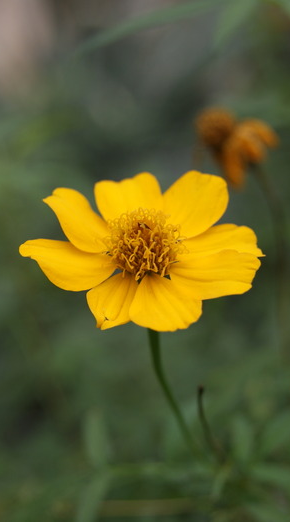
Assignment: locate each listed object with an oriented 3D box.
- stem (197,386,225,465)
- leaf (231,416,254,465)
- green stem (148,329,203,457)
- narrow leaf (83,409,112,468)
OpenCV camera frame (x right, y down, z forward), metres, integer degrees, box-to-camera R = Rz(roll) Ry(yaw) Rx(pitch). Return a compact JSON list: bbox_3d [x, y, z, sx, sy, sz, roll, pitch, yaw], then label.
[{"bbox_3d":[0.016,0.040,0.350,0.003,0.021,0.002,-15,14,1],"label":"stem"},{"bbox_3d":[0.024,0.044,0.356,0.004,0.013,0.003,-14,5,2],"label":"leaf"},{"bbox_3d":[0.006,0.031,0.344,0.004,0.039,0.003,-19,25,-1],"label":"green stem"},{"bbox_3d":[-0.012,0.044,0.363,0.005,0.016,0.003,-11,7,-3],"label":"narrow leaf"}]

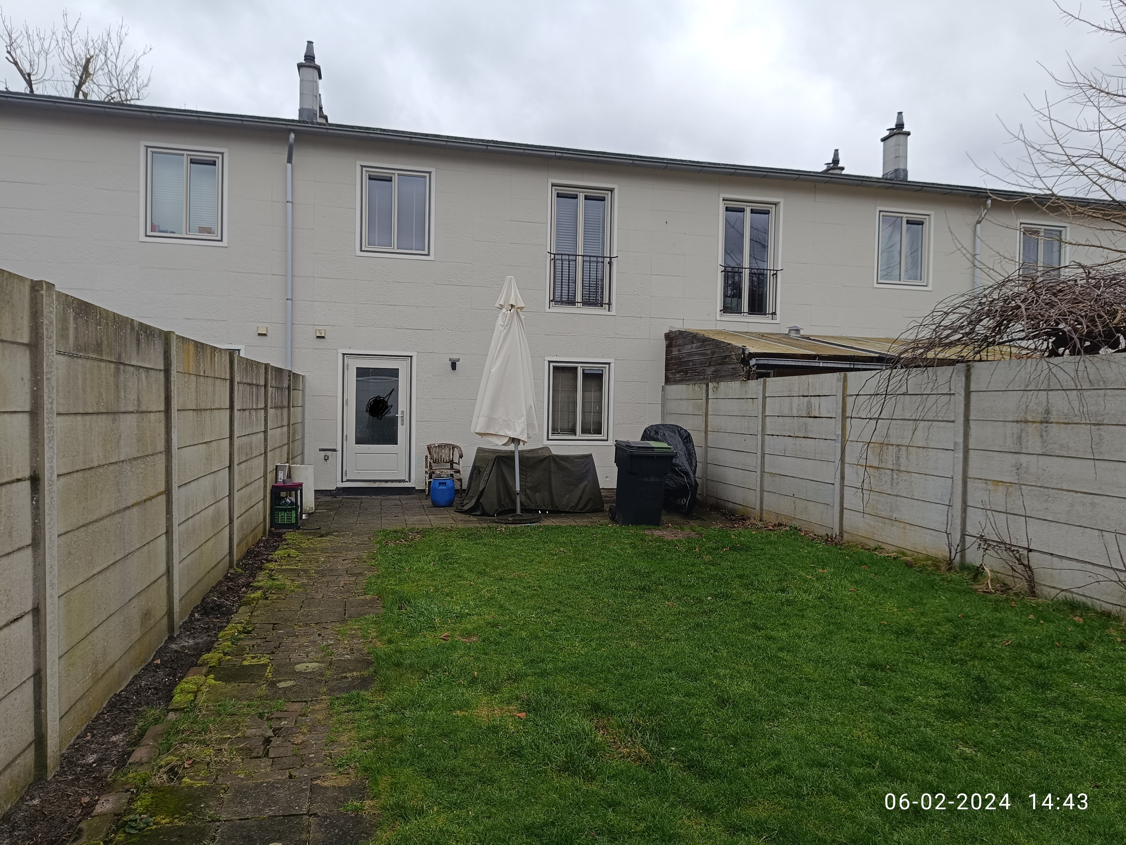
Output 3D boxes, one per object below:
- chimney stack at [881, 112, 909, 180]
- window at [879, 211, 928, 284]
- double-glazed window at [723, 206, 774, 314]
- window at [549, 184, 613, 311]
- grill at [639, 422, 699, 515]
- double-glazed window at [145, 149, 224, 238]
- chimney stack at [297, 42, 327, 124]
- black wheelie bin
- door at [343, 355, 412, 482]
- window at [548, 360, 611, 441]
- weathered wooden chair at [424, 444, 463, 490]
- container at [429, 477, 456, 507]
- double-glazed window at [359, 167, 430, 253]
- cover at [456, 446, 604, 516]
[{"bbox_3d":[7.468,-6.116,17.618,0.400,1.620,0.600,1,1,-13],"label":"chimney stack"},{"bbox_3d":[6.463,-3.286,14.818,1.090,1.360,0.100,1,2,-13],"label":"window"},{"bbox_3d":[3.358,-2.934,14.178,1.100,2.060,0.120,1,1,-13],"label":"double-glazed window"},{"bbox_3d":[0.319,-2.989,13.442,1.080,2.060,0.100,1,2,-13],"label":"window"},{"bbox_3d":[1.535,0.671,11.439,0.800,1.260,0.620,2,2,17],"label":"grill"},{"bbox_3d":[-5.769,-3.474,11.910,1.090,1.360,0.100,1,2,-13],"label":"double-glazed window"},{"bbox_3d":[-4.779,-6.311,14.768,0.400,1.620,0.600,1,1,-13],"label":"chimney stack"},{"bbox_3d":[1.038,0.787,10.214,0.580,1.070,0.740,1,2,-12],"label":"black wheelie bin"},{"bbox_3d":[-3.018,-0.059,12.699,1.080,2.060,0.110,1,1,-13],"label":"door"},{"bbox_3d":[0.276,-0.359,13.442,1.090,1.360,0.100,1,2,-13],"label":"window"},{"bbox_3d":[-1.916,0.790,12.638,0.580,0.870,0.550,1,1,-18],"label":"weathered wooden chair"},{"bbox_3d":[-1.787,1.039,11.637,0.365,0.420,0.365,1,1,-13],"label":"container"},{"bbox_3d":[-2.702,-3.413,12.639,1.090,1.360,0.100,1,2,-13],"label":"double-glazed window"},{"bbox_3d":[-0.540,0.843,11.665,2.080,0.860,1.600,1,1,-13],"label":"cover"}]

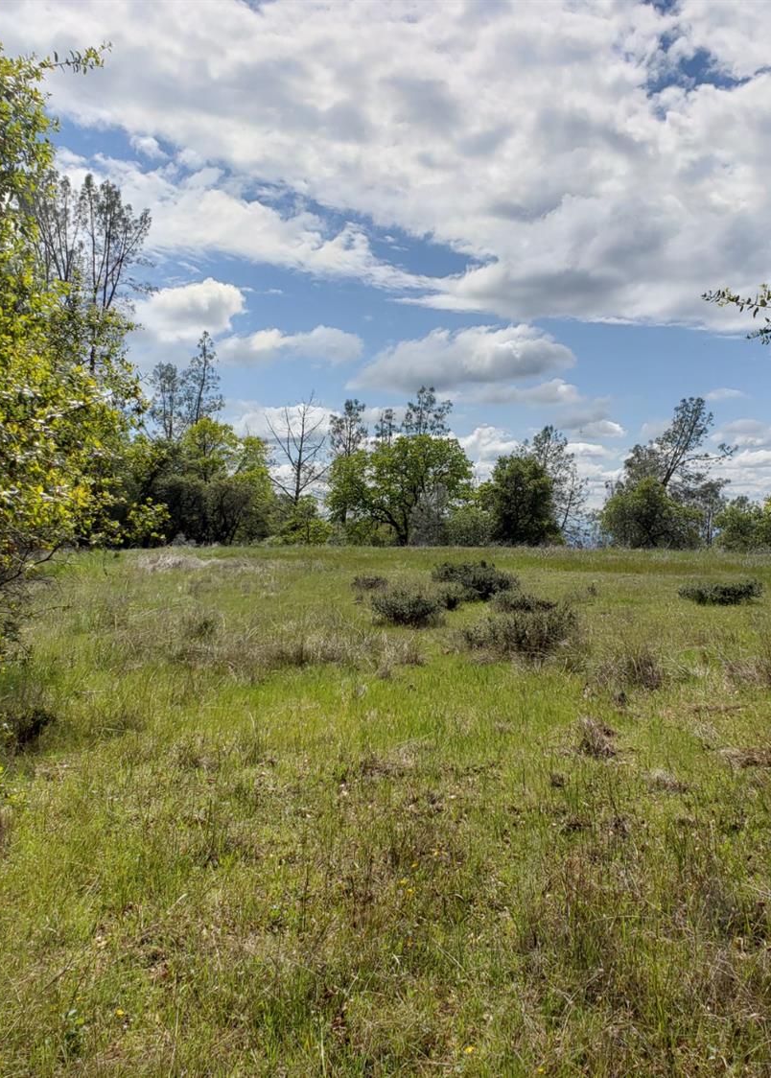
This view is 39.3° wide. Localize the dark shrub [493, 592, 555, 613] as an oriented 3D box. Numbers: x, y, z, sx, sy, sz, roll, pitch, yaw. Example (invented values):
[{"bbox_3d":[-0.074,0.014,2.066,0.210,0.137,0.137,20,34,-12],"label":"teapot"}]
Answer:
[{"bbox_3d":[2.467,1.159,19.200,1.150,0.460,0.900,0,1,0],"label":"dark shrub"}]

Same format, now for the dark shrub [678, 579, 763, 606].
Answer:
[{"bbox_3d":[6.678,1.063,21.500,1.680,0.520,1.200,0,1,0],"label":"dark shrub"}]

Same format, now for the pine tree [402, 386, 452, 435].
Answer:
[{"bbox_3d":[2.658,-4.443,70.000,3.600,11.000,3.600,0,1,0],"label":"pine tree"}]

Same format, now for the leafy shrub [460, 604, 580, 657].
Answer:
[{"bbox_3d":[1.693,1.152,13.500,1.450,0.660,1.100,0,1,0],"label":"leafy shrub"}]

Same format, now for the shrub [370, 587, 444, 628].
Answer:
[{"bbox_3d":[0.345,1.070,17.000,1.170,0.640,1.000,0,1,0],"label":"shrub"}]

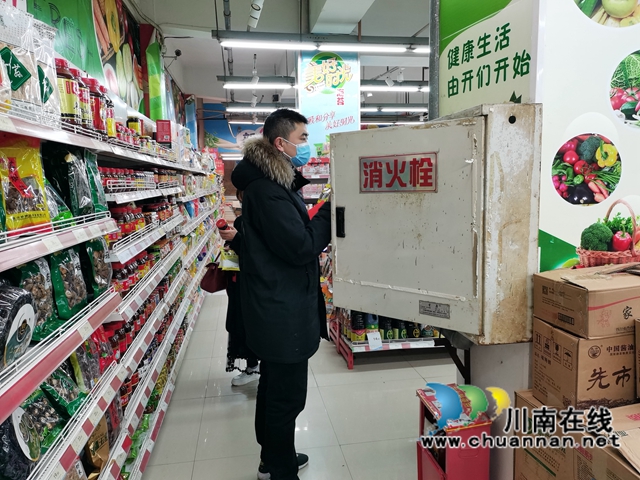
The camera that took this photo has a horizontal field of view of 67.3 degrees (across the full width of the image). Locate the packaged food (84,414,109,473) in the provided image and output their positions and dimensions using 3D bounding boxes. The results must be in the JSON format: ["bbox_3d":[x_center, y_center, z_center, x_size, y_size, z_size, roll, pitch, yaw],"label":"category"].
[{"bbox_3d":[-0.940,0.818,2.054,0.060,0.230,0.145,-6,6,6],"label":"packaged food"}]

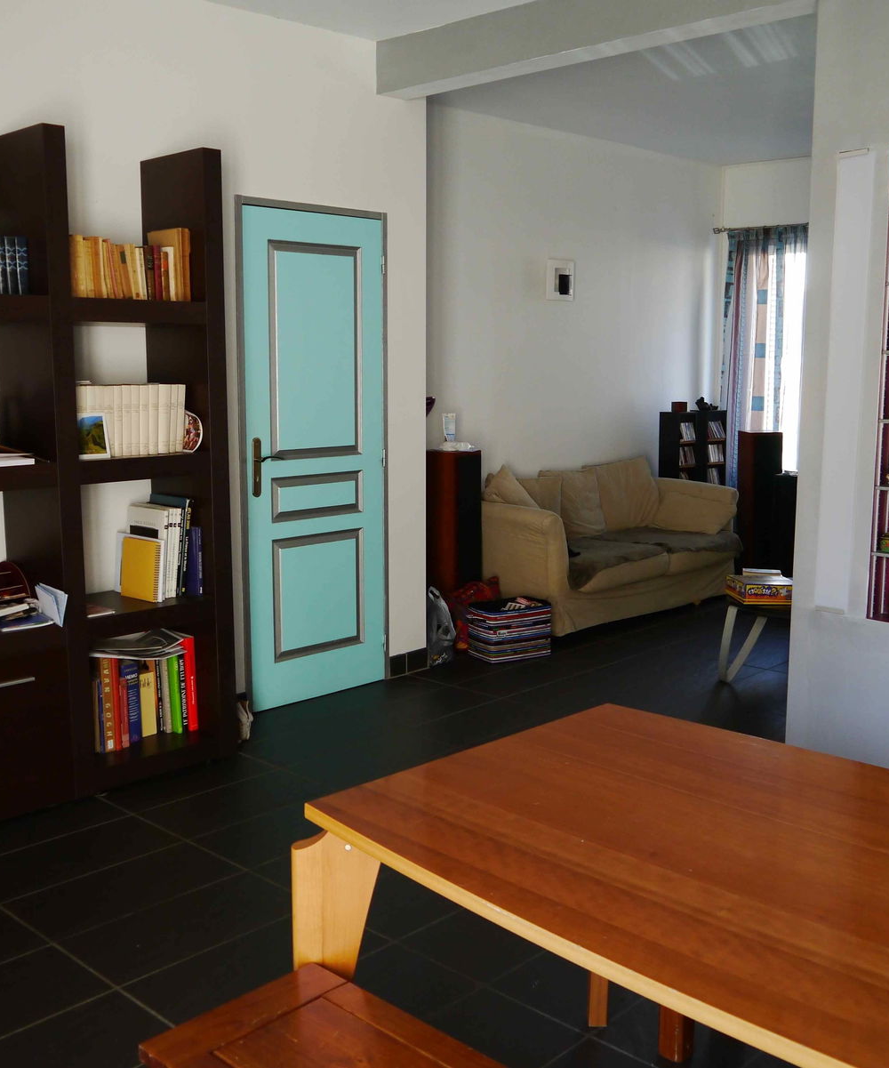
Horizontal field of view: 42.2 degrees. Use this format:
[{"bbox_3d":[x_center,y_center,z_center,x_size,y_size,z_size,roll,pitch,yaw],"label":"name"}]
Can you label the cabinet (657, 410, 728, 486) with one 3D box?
[{"bbox_3d":[1.707,-0.281,8.021,0.240,1.125,0.500,8,11,43],"label":"cabinet"}]

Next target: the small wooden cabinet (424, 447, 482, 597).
[{"bbox_3d":[0.030,0.065,6.070,0.300,1.000,0.180,8,11,43],"label":"small wooden cabinet"}]

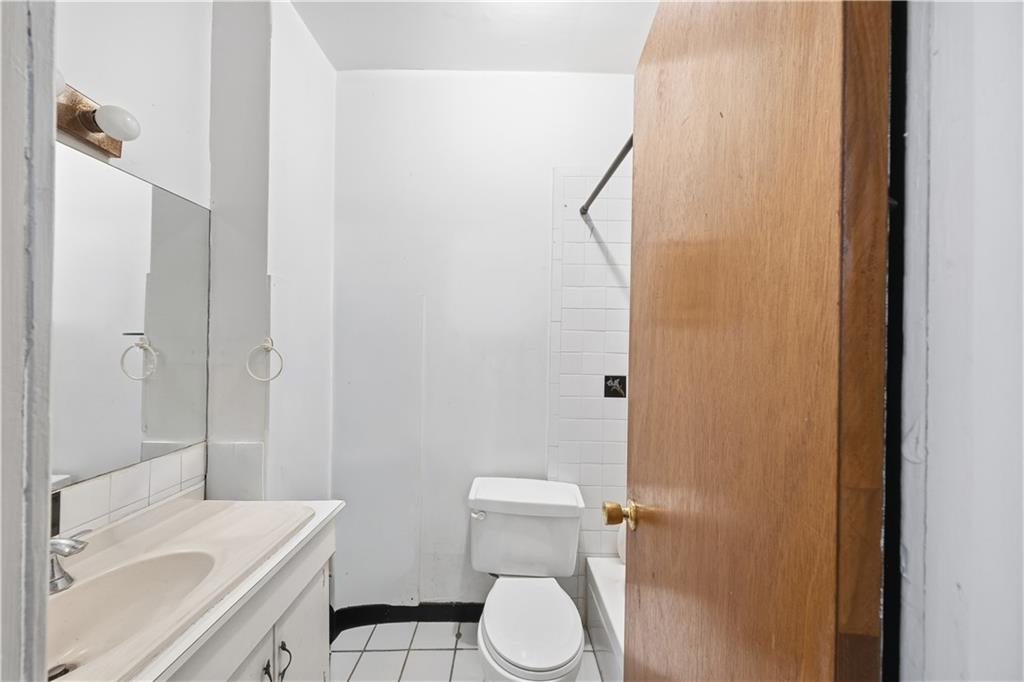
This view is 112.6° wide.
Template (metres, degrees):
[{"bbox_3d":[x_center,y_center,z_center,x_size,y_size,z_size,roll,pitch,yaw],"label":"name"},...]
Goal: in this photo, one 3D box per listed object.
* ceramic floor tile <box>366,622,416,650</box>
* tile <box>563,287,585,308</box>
[{"bbox_3d":[-0.573,1.388,1.604,0.203,0.010,0.160,1,0,0],"label":"ceramic floor tile"},{"bbox_3d":[0.306,-0.214,1.696,0.108,0.108,0.010,1,0,0],"label":"tile"}]

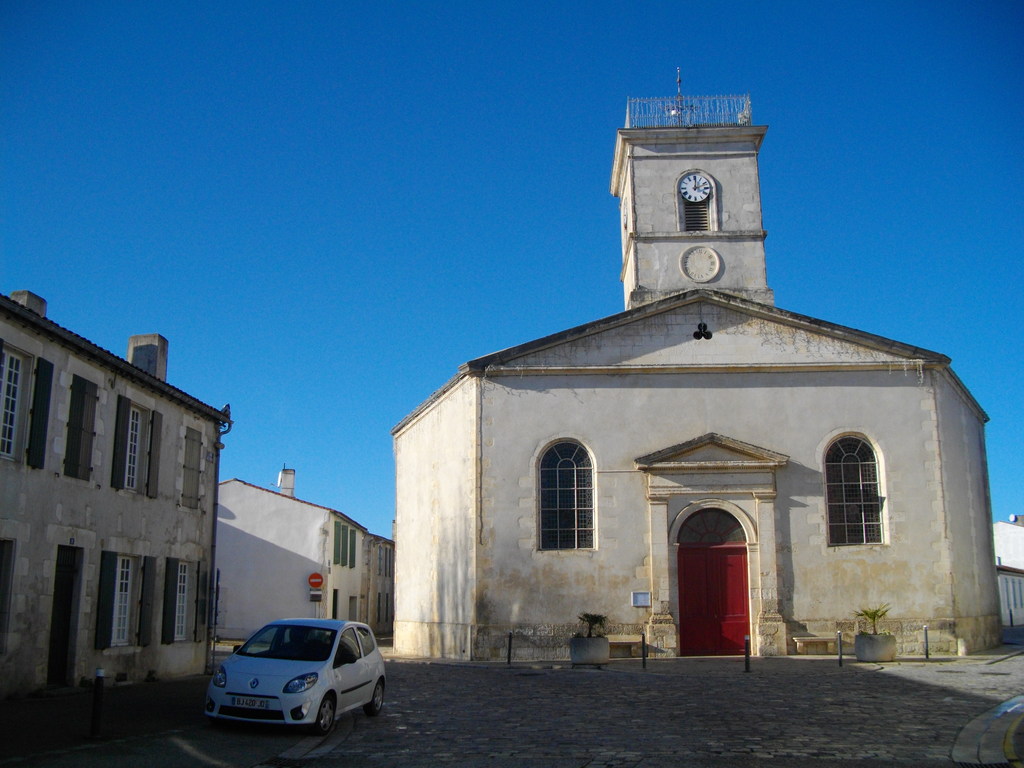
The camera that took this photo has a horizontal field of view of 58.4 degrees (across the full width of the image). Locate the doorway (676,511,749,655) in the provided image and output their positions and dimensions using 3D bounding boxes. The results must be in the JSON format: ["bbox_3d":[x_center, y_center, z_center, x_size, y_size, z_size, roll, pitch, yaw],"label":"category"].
[{"bbox_3d":[5.849,5.787,26.895,2.113,4.206,0.450,-1,-13,1],"label":"doorway"}]

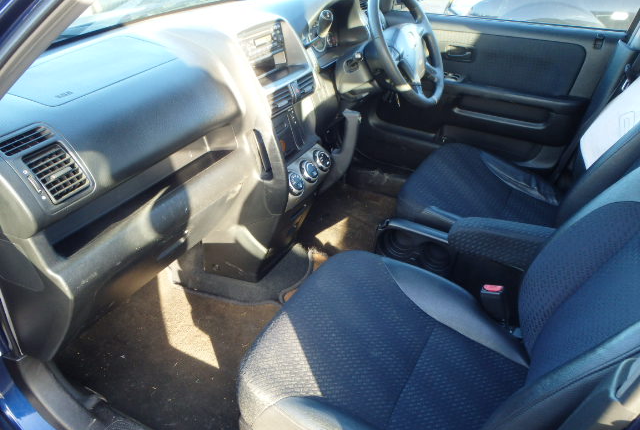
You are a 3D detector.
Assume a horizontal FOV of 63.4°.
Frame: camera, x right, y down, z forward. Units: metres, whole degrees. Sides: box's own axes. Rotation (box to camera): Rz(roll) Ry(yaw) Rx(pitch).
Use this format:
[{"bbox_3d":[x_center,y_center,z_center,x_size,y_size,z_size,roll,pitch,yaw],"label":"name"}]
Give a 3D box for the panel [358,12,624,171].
[{"bbox_3d":[0.510,-0.391,1.814,0.850,0.570,0.120,16,34,22],"label":"panel"}]

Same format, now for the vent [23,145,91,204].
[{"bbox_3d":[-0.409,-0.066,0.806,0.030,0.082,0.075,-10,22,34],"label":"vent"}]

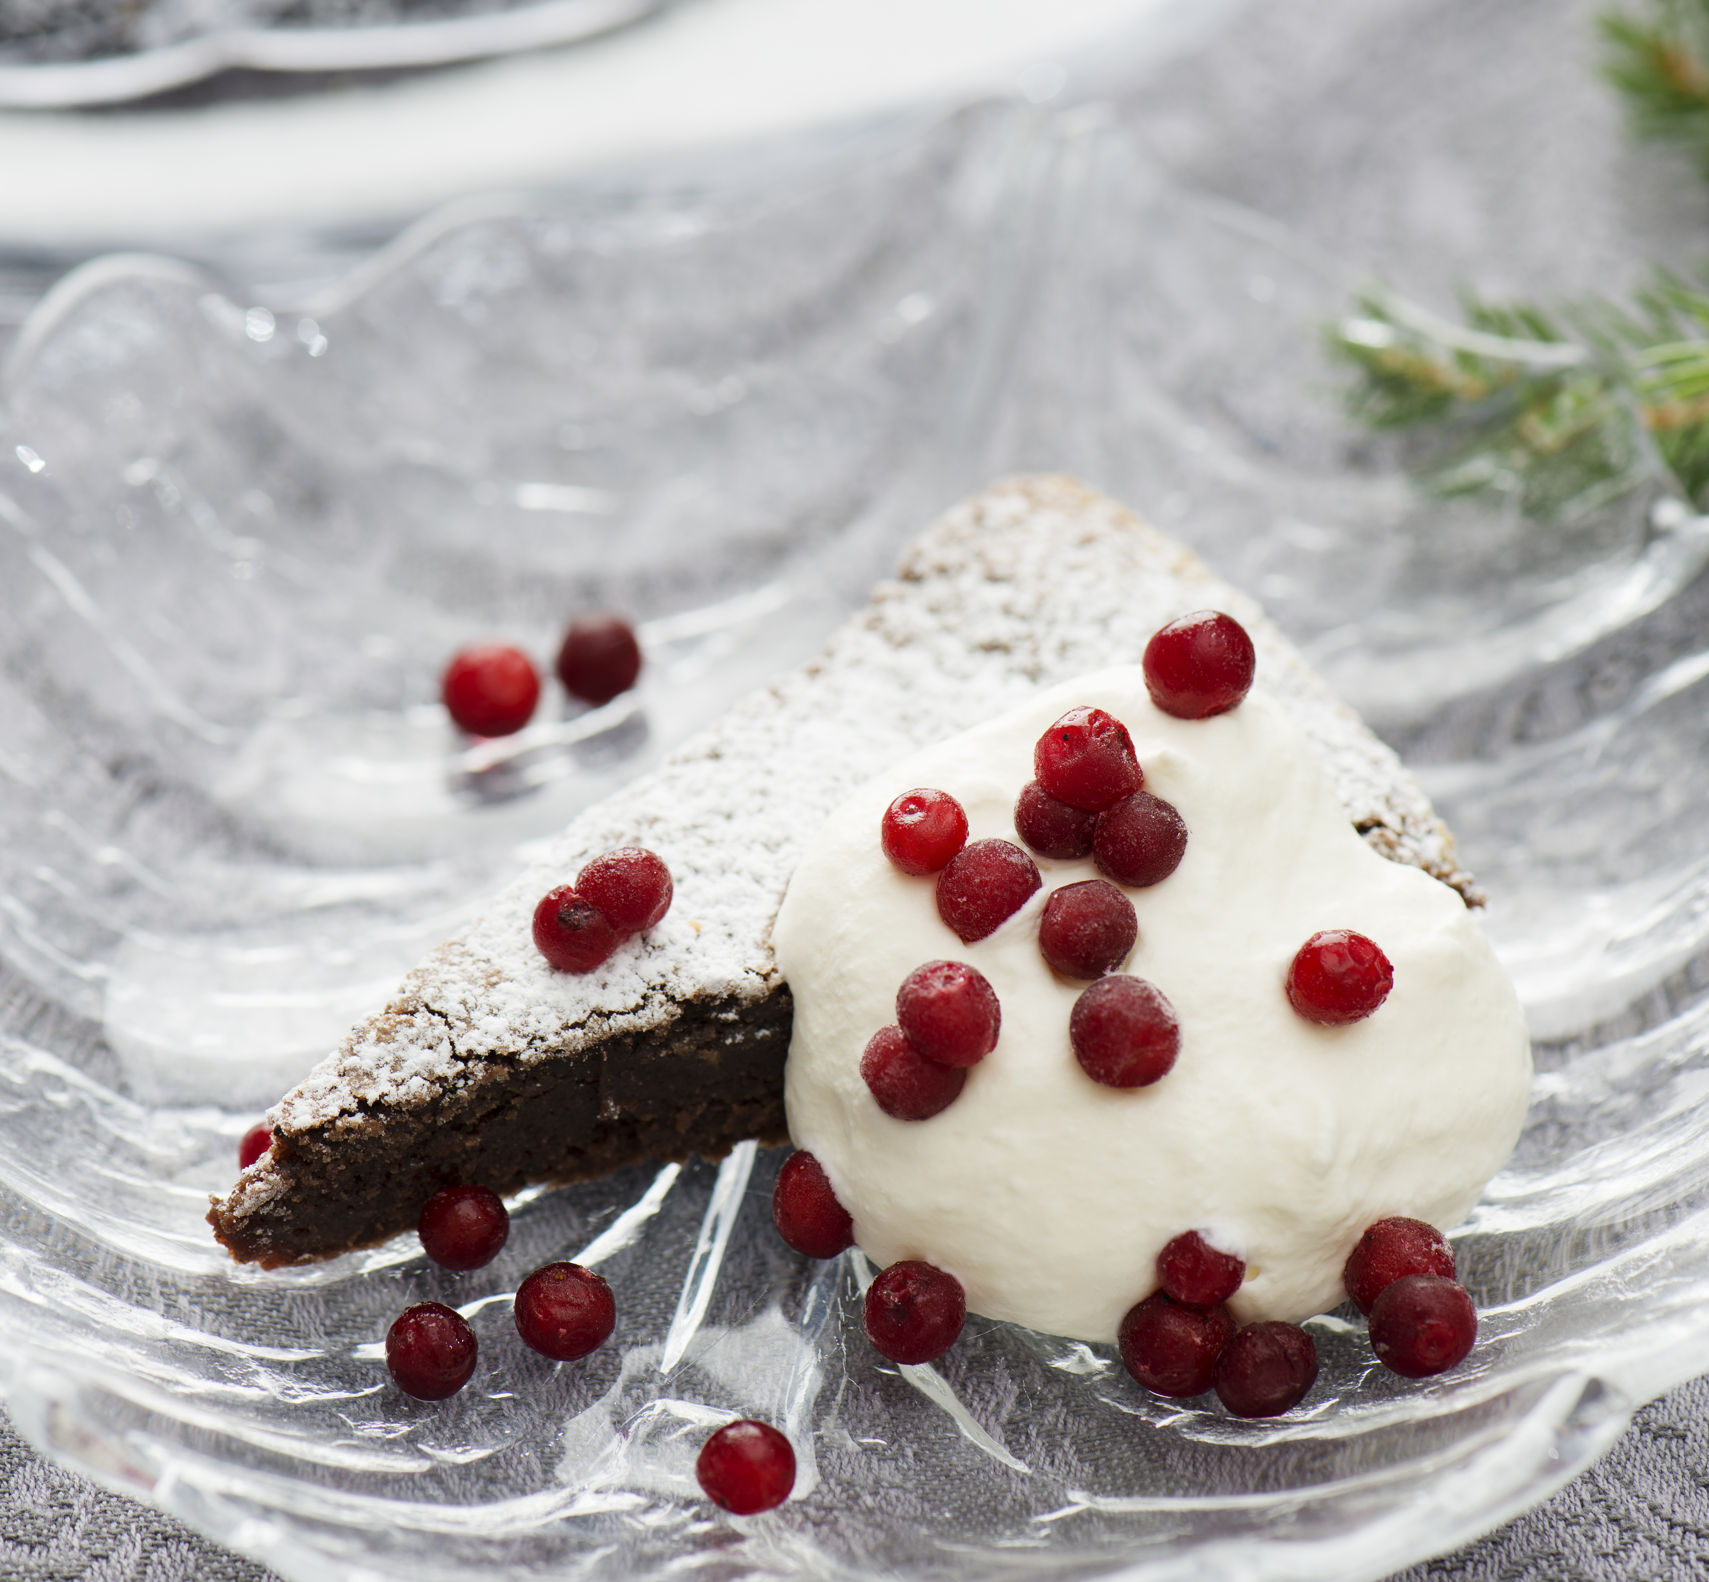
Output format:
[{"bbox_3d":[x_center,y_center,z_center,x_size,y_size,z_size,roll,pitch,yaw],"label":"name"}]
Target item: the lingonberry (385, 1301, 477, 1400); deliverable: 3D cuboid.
[{"bbox_3d":[-0.037,0.048,0.597,0.008,0.008,0.008,0,41,0],"label":"lingonberry"}]

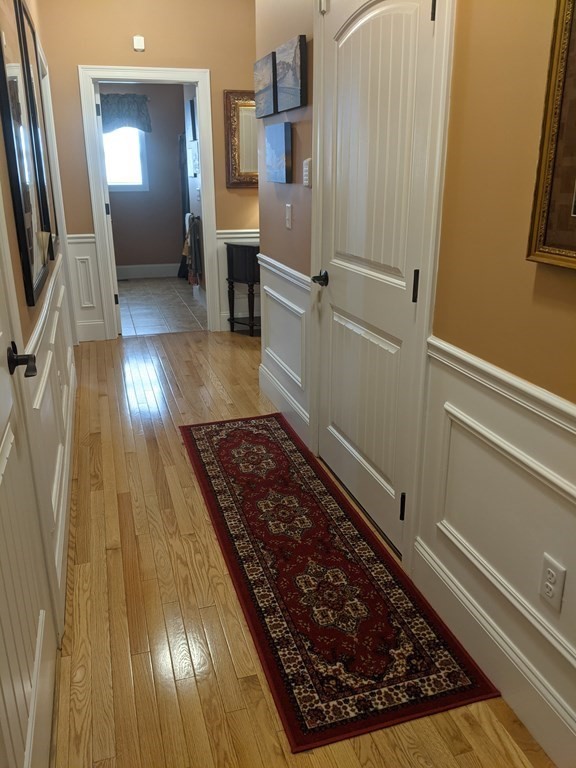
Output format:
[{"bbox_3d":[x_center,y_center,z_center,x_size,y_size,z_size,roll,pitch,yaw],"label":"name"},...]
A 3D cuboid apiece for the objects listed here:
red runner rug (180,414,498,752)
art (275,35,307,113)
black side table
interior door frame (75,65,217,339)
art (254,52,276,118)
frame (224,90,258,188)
[{"bbox_3d":[-0.014,0.557,2.542,0.606,0.010,2.140,-6,20,-16],"label":"red runner rug"},{"bbox_3d":[0.017,-1.456,2.839,0.034,0.287,0.370,-6,20,-16],"label":"art"},{"bbox_3d":[-0.199,-0.835,5.303,0.640,0.793,0.310,-6,20,-16],"label":"black side table"},{"bbox_3d":[-1.115,-1.454,5.044,0.996,2.137,0.130,-6,20,-16],"label":"interior door frame"},{"bbox_3d":[-0.114,-1.596,3.235,0.034,0.285,0.367,-6,20,-16],"label":"art"},{"bbox_3d":[-0.223,-2.045,5.052,0.620,0.750,0.050,-6,20,-16],"label":"frame"}]

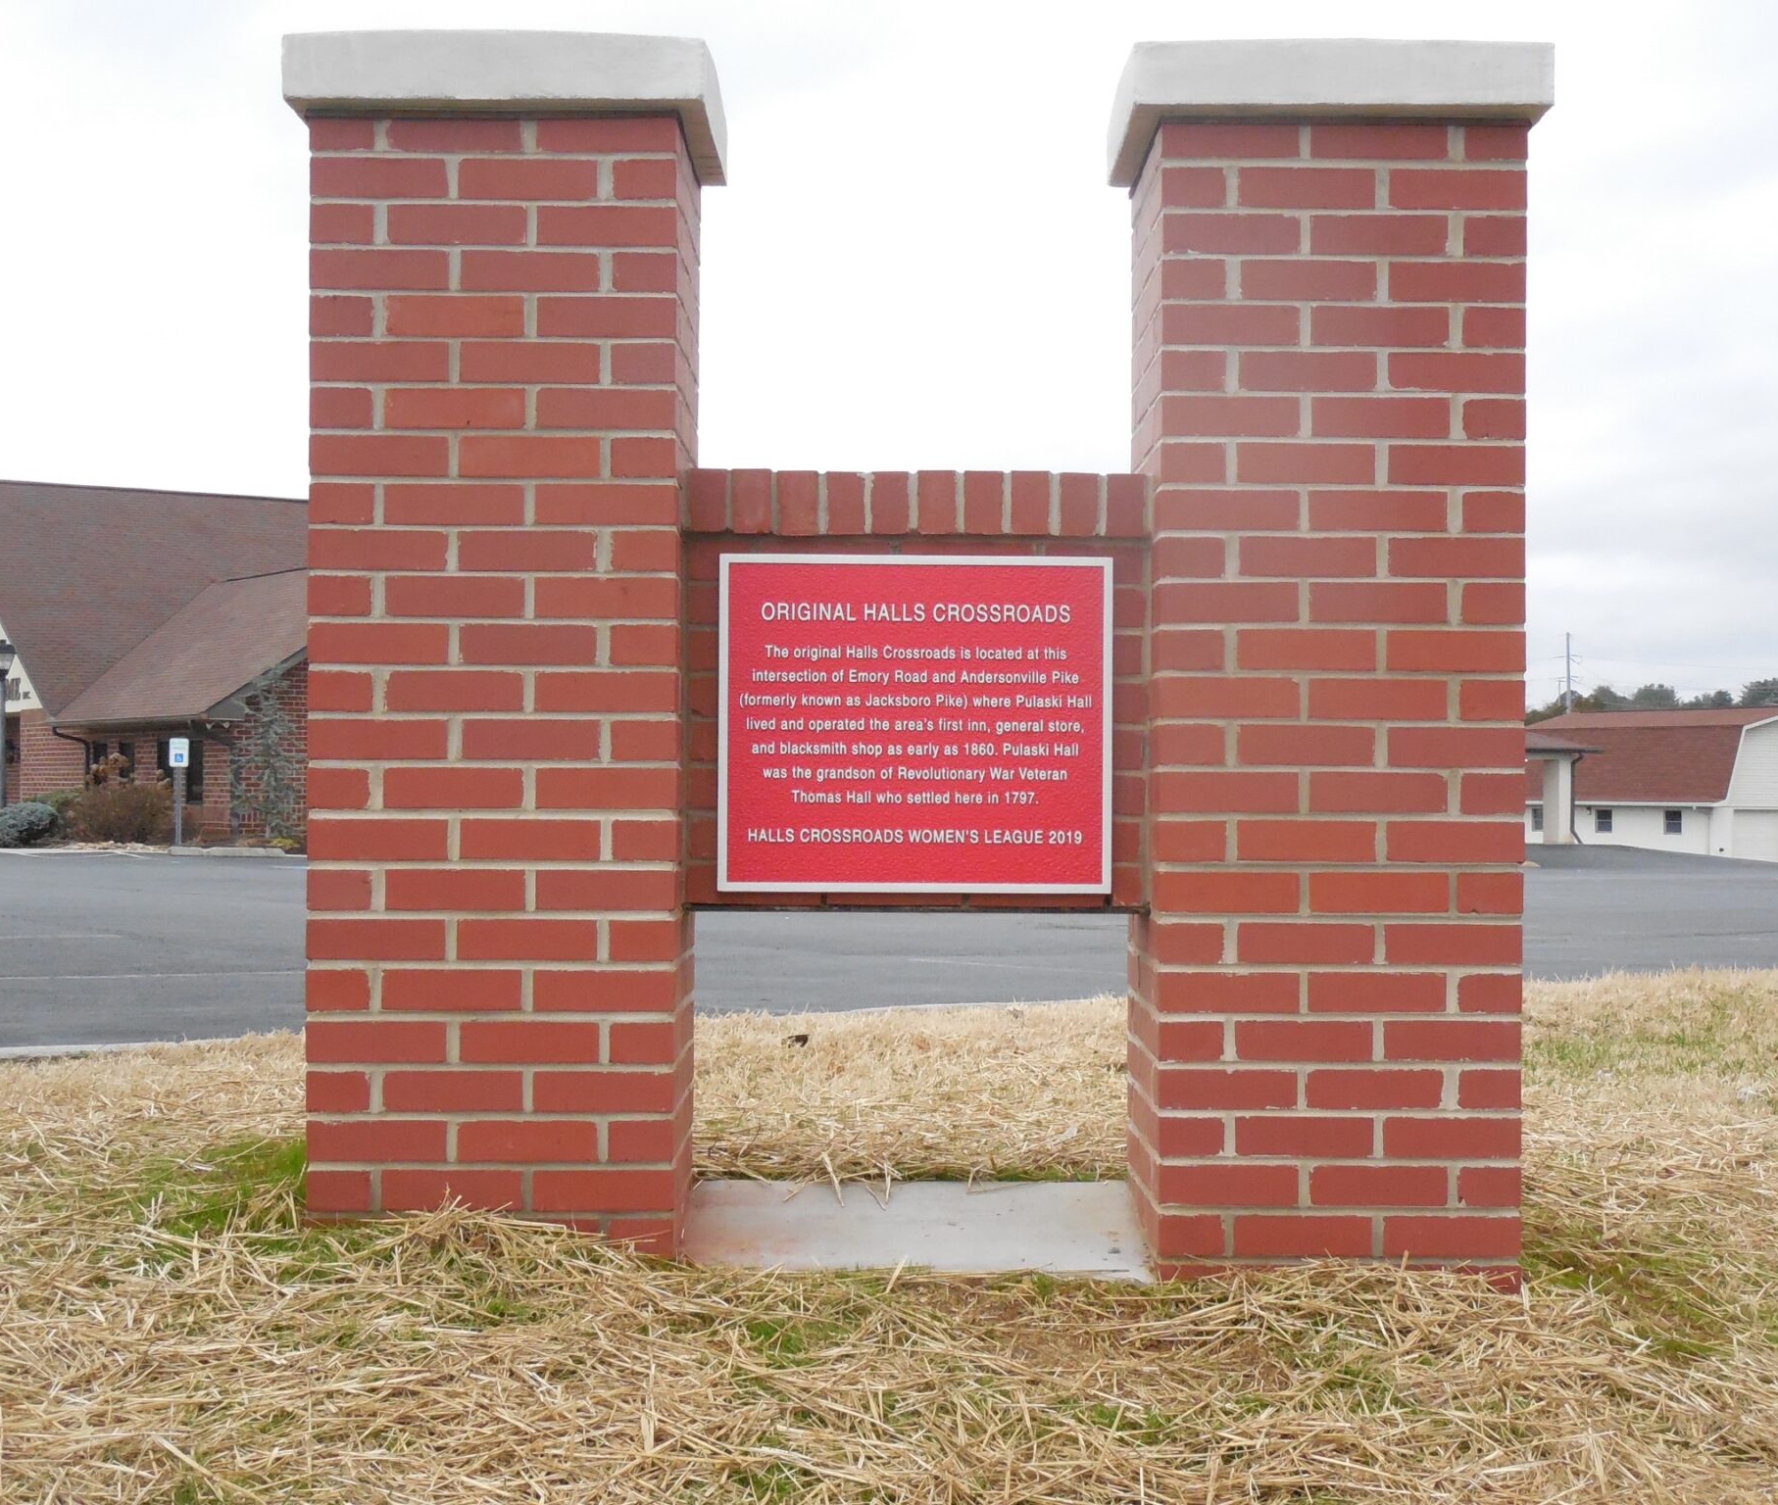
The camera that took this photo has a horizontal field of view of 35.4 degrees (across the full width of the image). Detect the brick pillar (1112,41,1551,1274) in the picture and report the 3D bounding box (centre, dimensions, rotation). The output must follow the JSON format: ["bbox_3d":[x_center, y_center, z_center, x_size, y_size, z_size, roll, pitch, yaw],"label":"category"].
[{"bbox_3d":[0.644,-0.128,4.210,0.590,1.765,0.565,0,0,0],"label":"brick pillar"}]

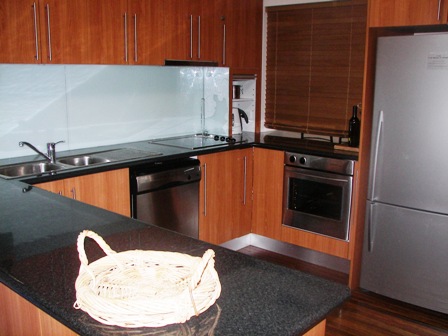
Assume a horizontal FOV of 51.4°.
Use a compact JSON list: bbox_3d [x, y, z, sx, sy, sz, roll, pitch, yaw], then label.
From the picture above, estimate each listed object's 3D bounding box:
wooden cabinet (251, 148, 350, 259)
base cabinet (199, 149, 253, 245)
[{"bbox_3d":[0.791,0.214,3.915,0.930,0.765,0.620,10,15,41],"label":"wooden cabinet"},{"bbox_3d":[-0.202,0.199,3.953,0.620,0.765,0.665,10,15,41],"label":"base cabinet"}]

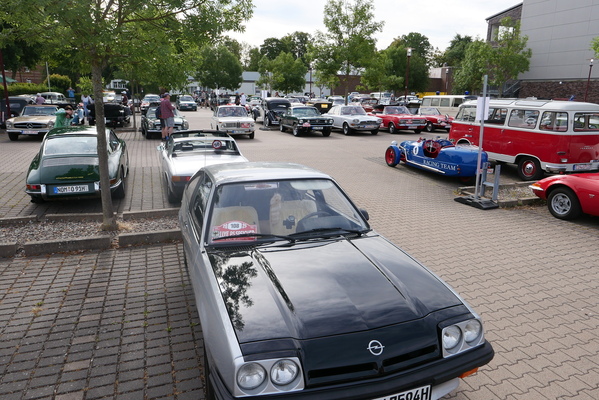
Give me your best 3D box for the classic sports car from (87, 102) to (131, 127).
[{"bbox_3d":[-10.106,-4.689,21.290,1.700,1.380,4.300,-3,15,-17],"label":"classic sports car"}]

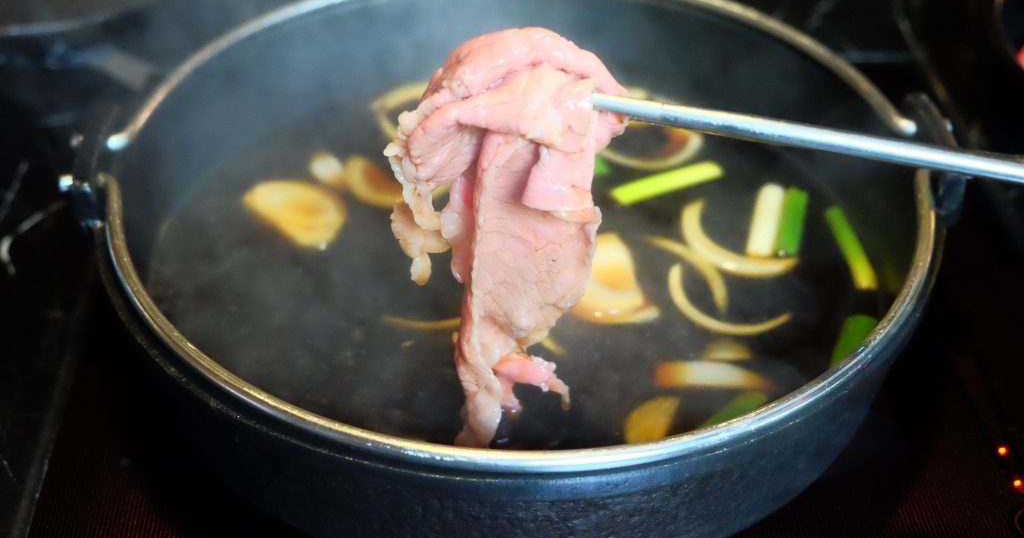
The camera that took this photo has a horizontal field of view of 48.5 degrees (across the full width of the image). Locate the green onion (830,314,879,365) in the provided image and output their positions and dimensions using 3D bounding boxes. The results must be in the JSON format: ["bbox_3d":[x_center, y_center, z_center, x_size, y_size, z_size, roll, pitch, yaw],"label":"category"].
[{"bbox_3d":[0.101,0.028,0.340,0.009,0.009,0.038,15,42,17],"label":"green onion"}]

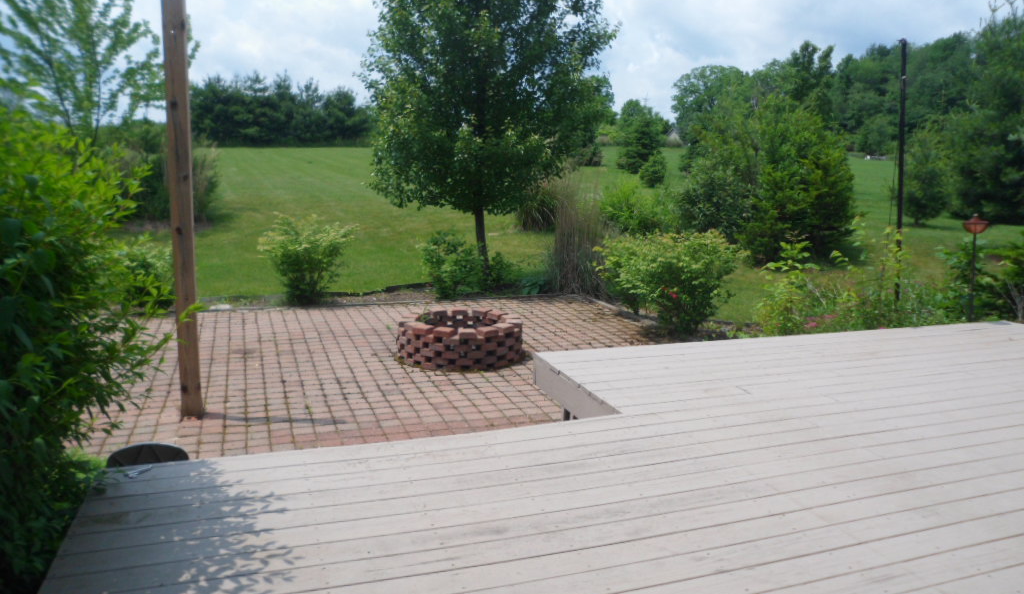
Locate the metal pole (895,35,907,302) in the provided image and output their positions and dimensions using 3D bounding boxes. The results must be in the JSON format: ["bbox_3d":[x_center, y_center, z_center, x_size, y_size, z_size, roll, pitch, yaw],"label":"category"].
[{"bbox_3d":[4.801,-1.445,9.495,0.065,3.374,0.065,-4,10,1],"label":"metal pole"}]

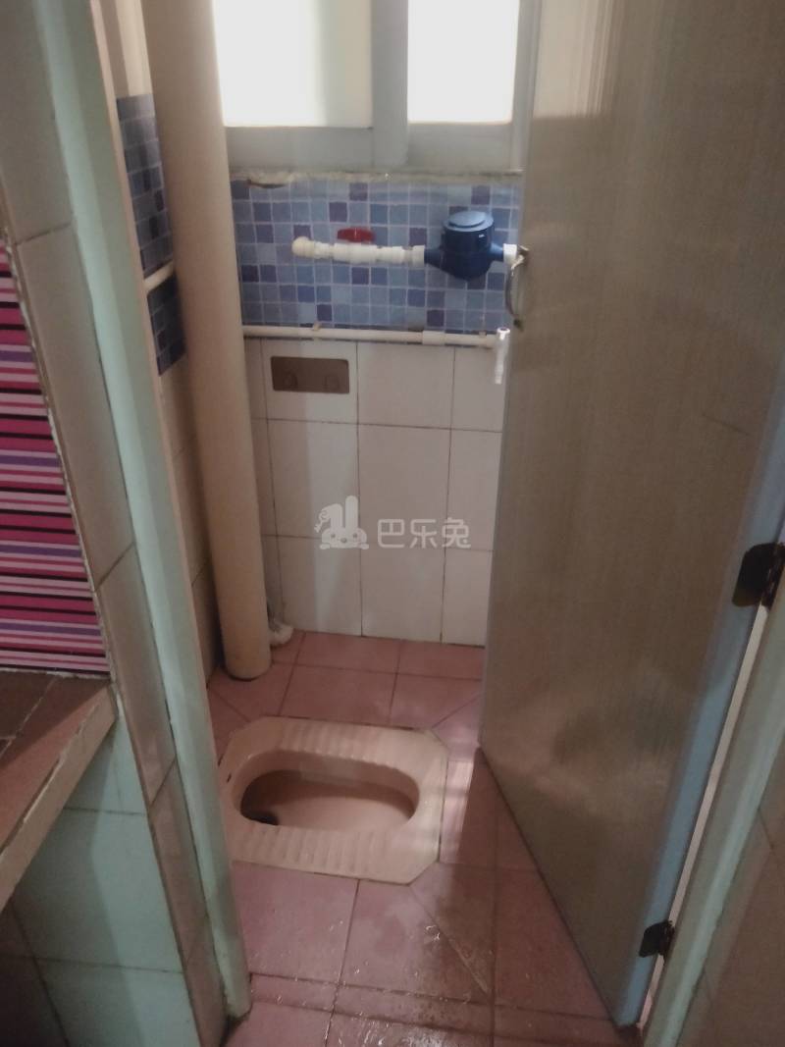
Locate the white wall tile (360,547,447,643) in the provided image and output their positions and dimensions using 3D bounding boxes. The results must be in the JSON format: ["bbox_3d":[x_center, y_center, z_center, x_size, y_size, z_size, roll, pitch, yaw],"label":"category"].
[{"bbox_3d":[0.025,0.170,1.869,0.202,0.284,0.010,4,31,6],"label":"white wall tile"}]

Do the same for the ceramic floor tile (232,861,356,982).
[{"bbox_3d":[-0.191,0.680,1.295,0.240,0.010,0.190,4,32,5],"label":"ceramic floor tile"}]

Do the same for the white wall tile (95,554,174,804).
[{"bbox_3d":[-0.257,0.162,0.760,0.010,0.290,0.070,4,32,5],"label":"white wall tile"}]

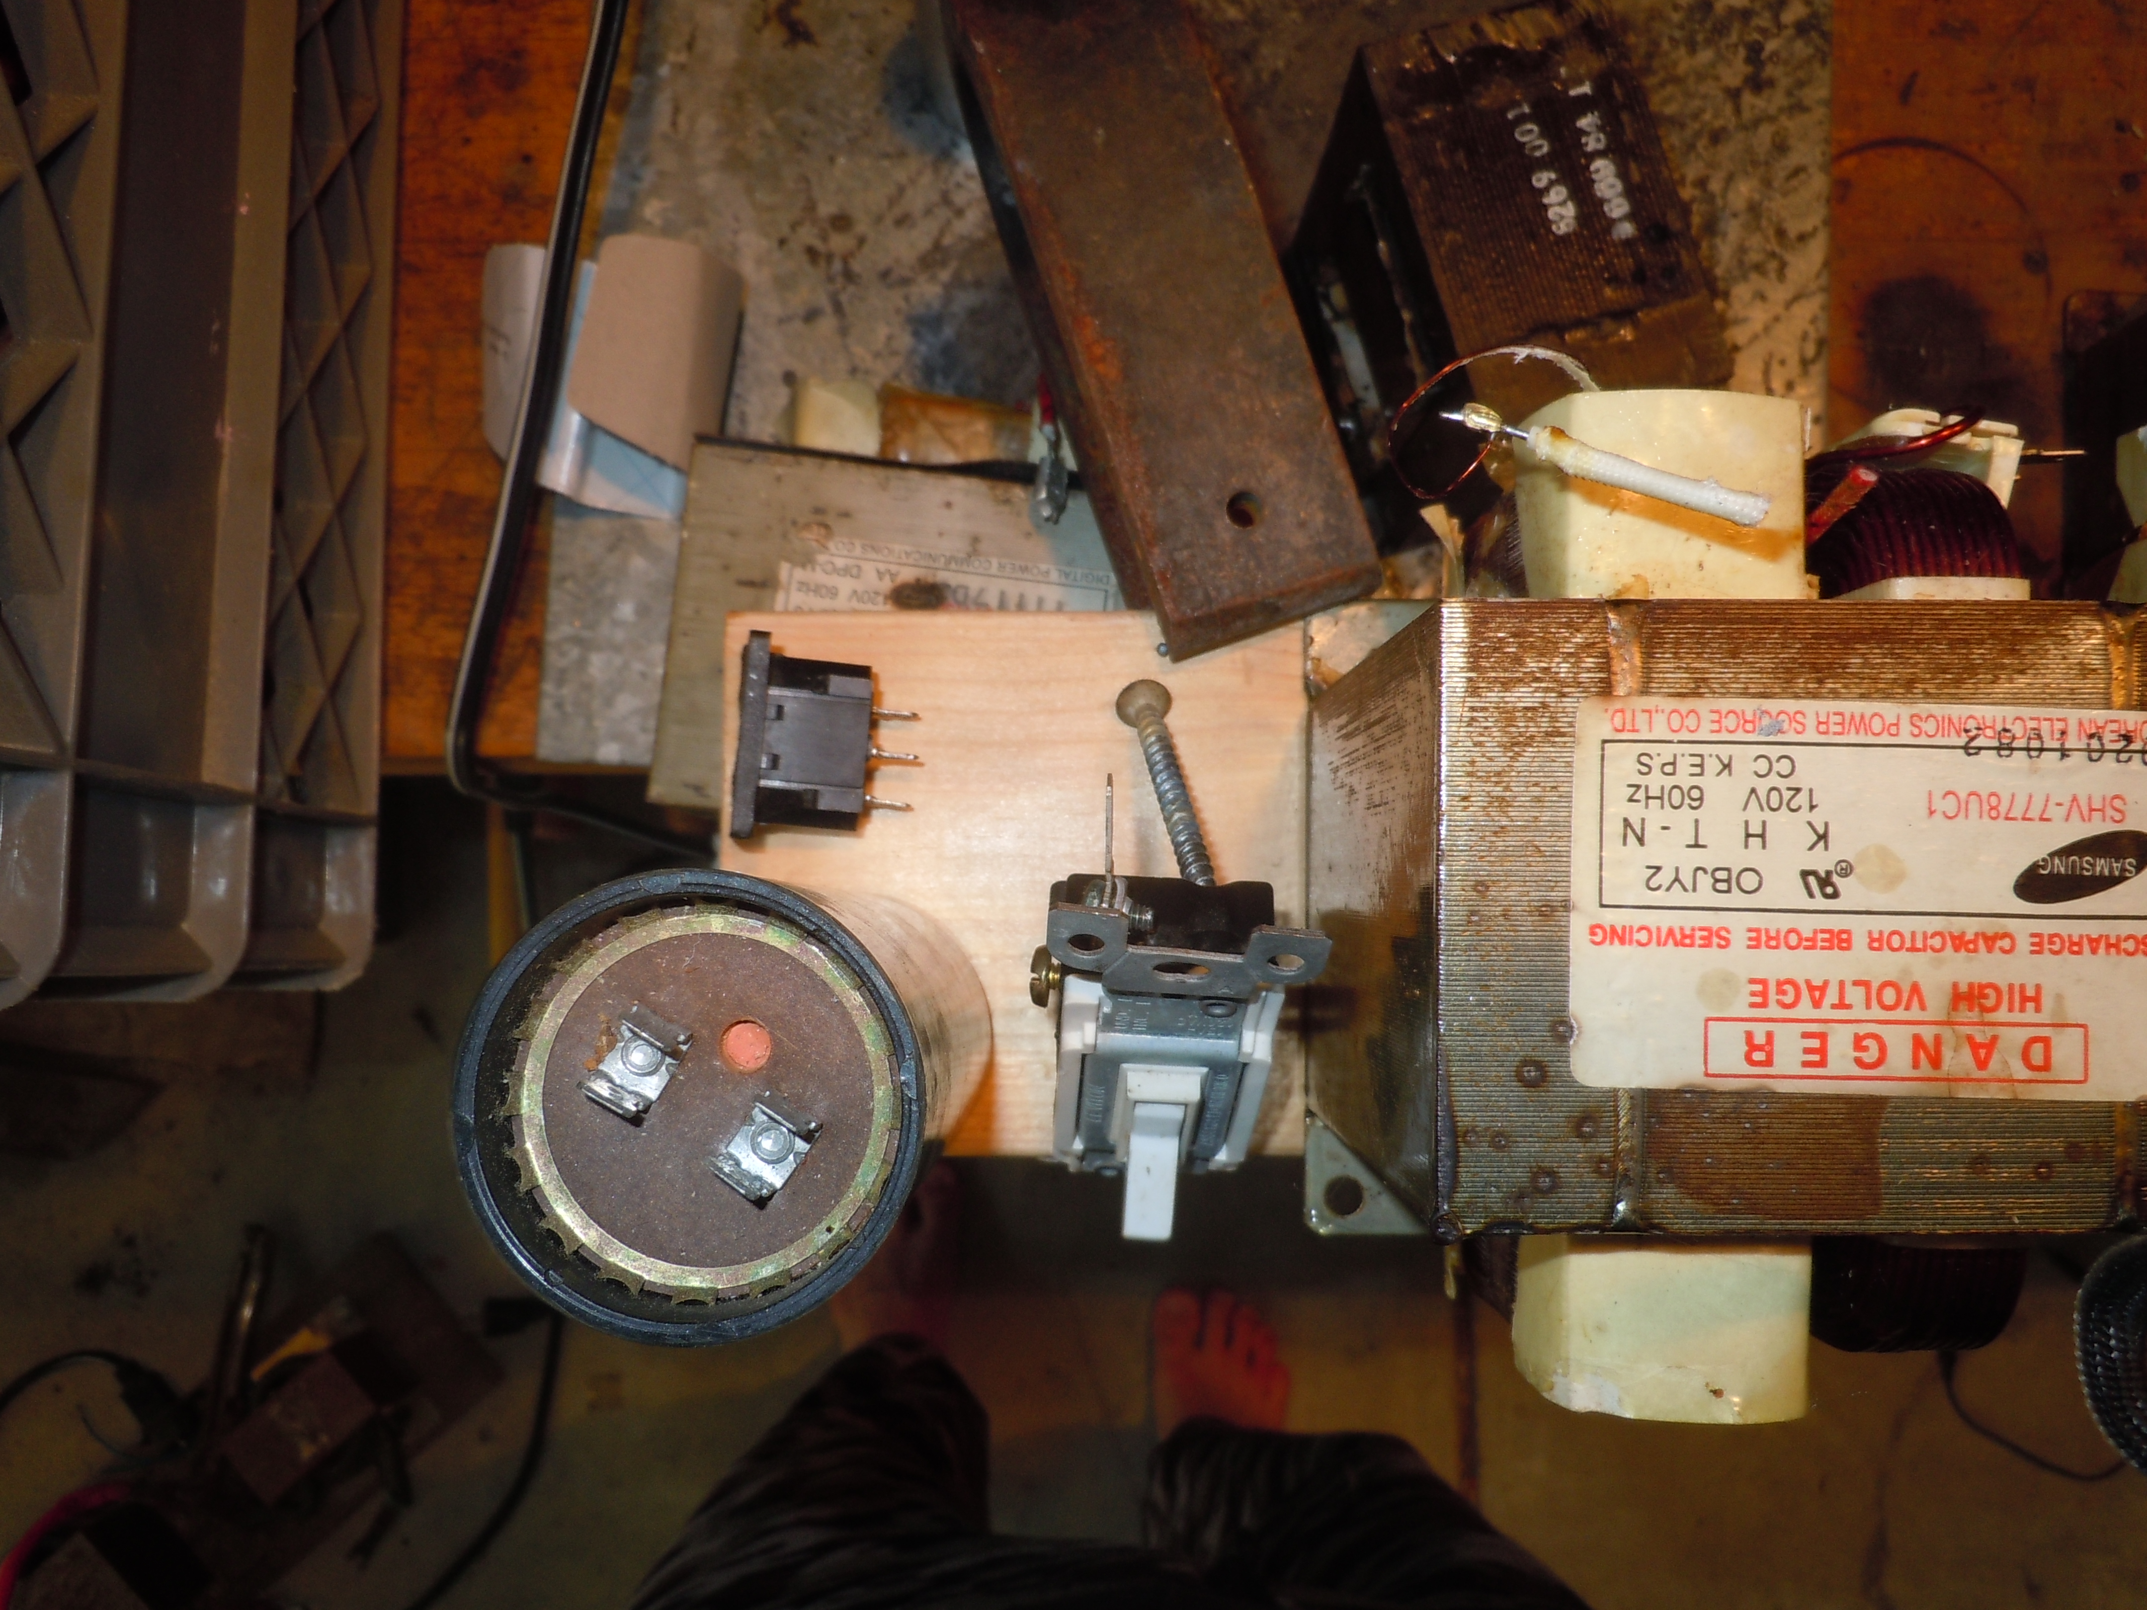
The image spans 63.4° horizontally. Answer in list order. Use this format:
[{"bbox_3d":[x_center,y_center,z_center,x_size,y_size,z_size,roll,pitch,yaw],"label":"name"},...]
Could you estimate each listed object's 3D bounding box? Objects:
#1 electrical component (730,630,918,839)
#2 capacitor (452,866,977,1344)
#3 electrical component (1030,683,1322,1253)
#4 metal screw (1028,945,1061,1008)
[{"bbox_3d":[-0.037,-0.010,0.270,0.026,0.024,0.031,5,87,1],"label":"electrical component"},{"bbox_3d":[-0.038,0.035,0.231,0.050,0.100,0.050,0,87,1],"label":"capacitor"},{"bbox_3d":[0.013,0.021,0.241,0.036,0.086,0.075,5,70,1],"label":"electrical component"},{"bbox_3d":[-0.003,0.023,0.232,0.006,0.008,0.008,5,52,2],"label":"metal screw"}]

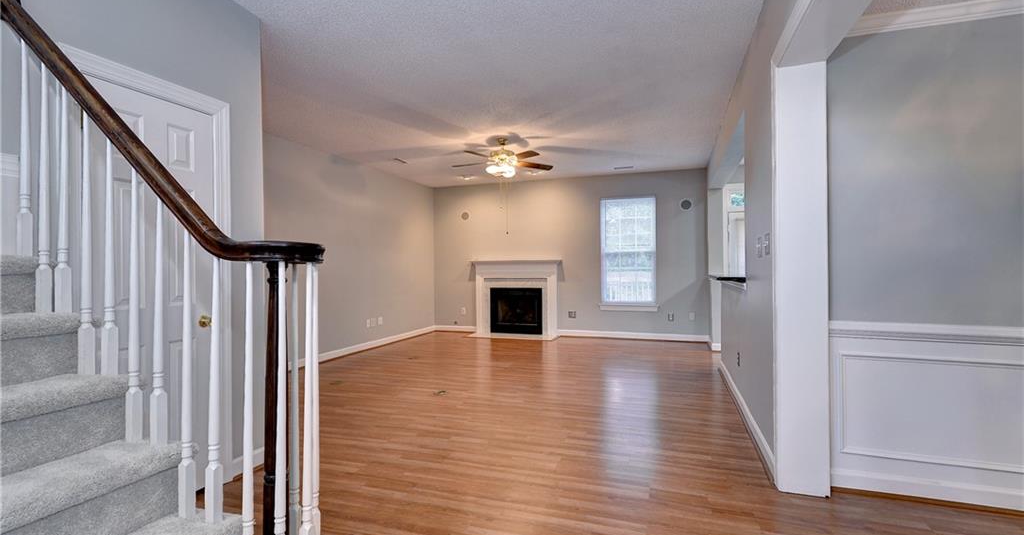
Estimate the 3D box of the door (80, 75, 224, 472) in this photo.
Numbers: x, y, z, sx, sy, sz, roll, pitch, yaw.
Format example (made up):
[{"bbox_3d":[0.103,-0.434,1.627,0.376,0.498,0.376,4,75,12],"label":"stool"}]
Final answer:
[{"bbox_3d":[-1.768,0.211,2.250,0.045,2.033,0.608,0,0,19],"label":"door"}]

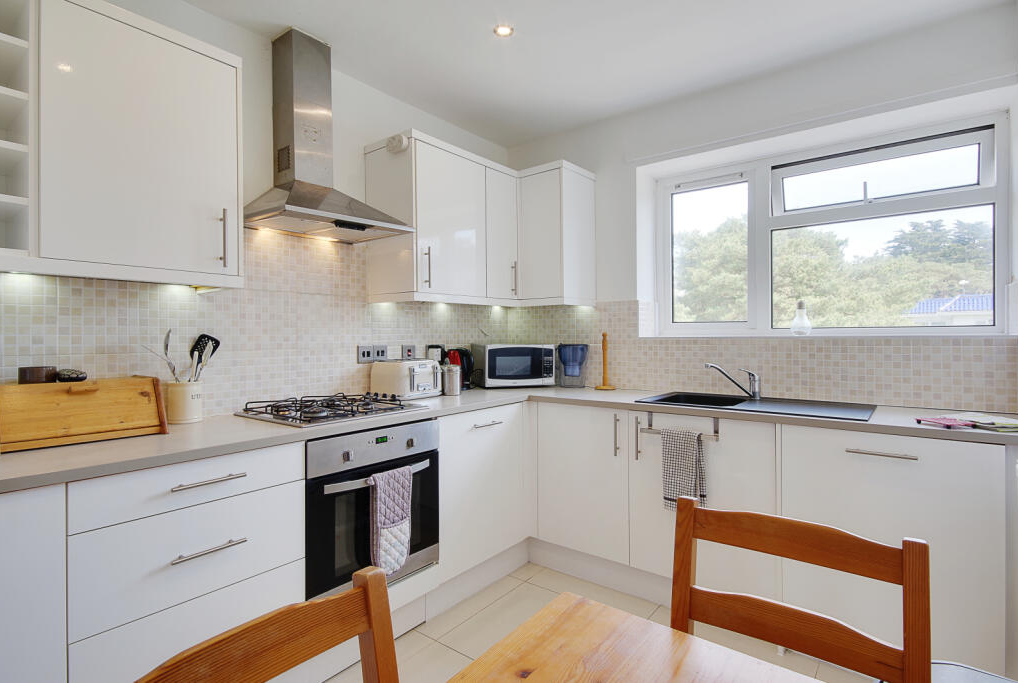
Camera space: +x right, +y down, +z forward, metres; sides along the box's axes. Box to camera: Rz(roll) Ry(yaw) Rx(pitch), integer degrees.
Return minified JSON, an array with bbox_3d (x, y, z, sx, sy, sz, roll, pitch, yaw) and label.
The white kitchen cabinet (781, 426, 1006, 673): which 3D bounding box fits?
[{"bbox_3d":[1.443,0.657,1.959,0.604,0.715,0.575,0,0,38],"label":"white kitchen cabinet"}]

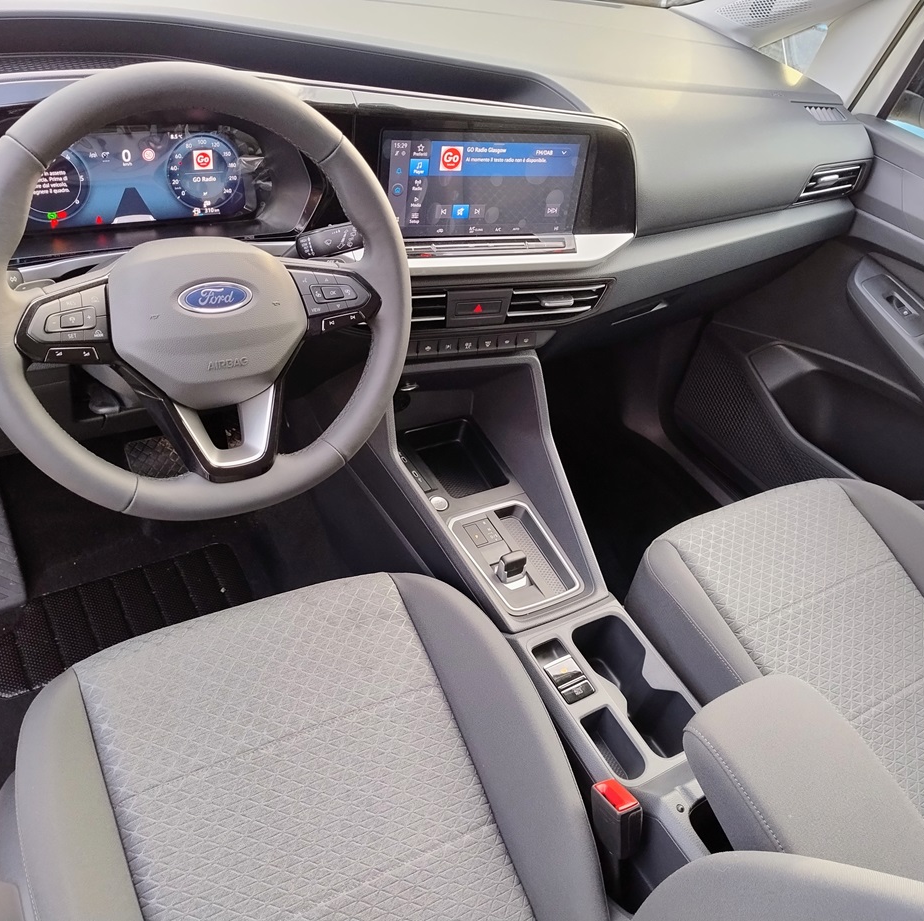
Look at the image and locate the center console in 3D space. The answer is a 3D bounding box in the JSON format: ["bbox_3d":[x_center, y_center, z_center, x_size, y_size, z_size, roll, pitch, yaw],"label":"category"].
[{"bbox_3d":[0.114,0.192,0.997,0.240,0.330,0.700,-11,50,-33],"label":"center console"}]

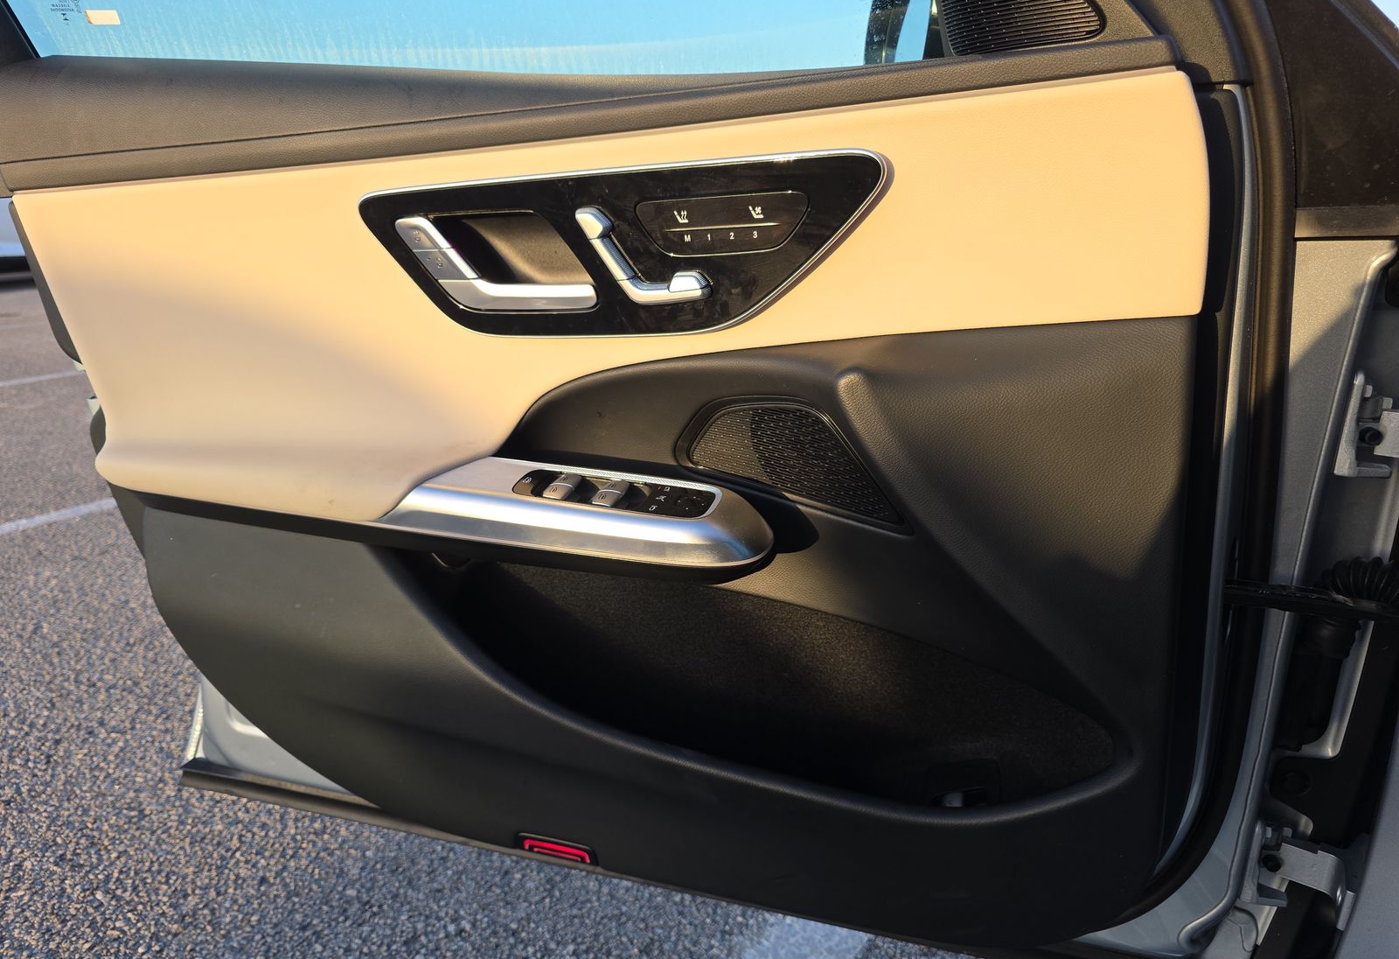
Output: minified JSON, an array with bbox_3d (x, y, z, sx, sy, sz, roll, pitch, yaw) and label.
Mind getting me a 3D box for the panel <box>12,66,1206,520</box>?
[{"bbox_3d":[-0.169,-0.129,0.718,1.023,0.325,0.125,5,17,16],"label":"panel"}]

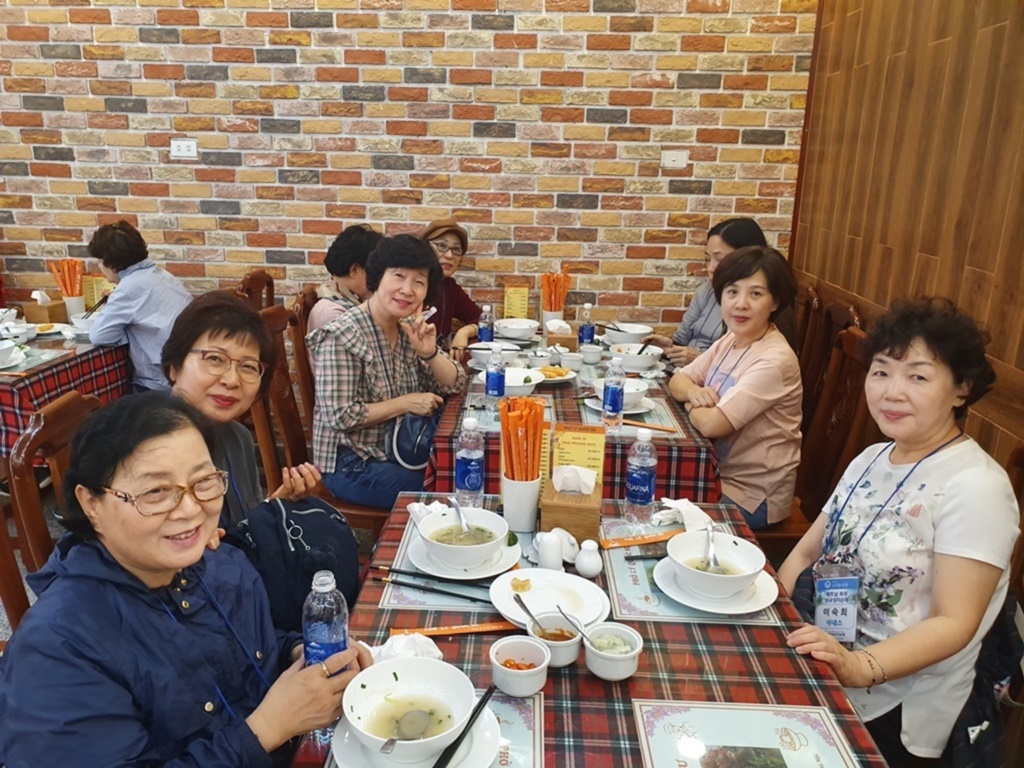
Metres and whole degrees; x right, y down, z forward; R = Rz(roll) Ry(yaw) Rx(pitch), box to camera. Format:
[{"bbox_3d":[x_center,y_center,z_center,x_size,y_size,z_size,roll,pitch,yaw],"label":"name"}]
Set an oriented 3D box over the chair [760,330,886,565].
[{"bbox_3d":[0.866,0.338,2.493,0.500,1.020,0.440,2,15,1],"label":"chair"}]

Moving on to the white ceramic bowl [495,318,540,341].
[{"bbox_3d":[0.023,-0.240,3.443,0.204,0.063,0.204,1,16,0],"label":"white ceramic bowl"}]

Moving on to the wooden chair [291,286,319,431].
[{"bbox_3d":[-0.571,0.135,3.102,0.500,1.030,0.440,2,15,1],"label":"wooden chair"}]

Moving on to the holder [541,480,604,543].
[{"bbox_3d":[0.129,0.273,1.650,0.122,0.080,0.134,3,15,6],"label":"holder"}]

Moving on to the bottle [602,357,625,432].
[{"bbox_3d":[0.306,0.031,2.305,0.062,0.222,0.062,2,16,2],"label":"bottle"}]

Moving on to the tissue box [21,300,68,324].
[{"bbox_3d":[-2.161,-0.333,3.559,0.123,0.083,0.123,4,16,8],"label":"tissue box"}]

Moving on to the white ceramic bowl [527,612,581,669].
[{"bbox_3d":[0.071,0.415,1.249,0.092,0.048,0.092,1,16,0],"label":"white ceramic bowl"}]

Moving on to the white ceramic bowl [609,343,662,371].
[{"bbox_3d":[0.480,-0.097,2.977,0.204,0.072,0.204,2,16,2],"label":"white ceramic bowl"}]

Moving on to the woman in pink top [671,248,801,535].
[{"bbox_3d":[0.636,0.243,2.321,0.600,1.298,0.500,-5,17,-20],"label":"woman in pink top"}]

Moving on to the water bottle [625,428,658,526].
[{"bbox_3d":[0.288,0.203,1.696,0.063,0.213,0.063,2,16,4],"label":"water bottle"}]

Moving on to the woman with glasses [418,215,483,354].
[{"bbox_3d":[-0.264,-0.058,3.341,0.600,1.280,0.480,10,18,27],"label":"woman with glasses"}]

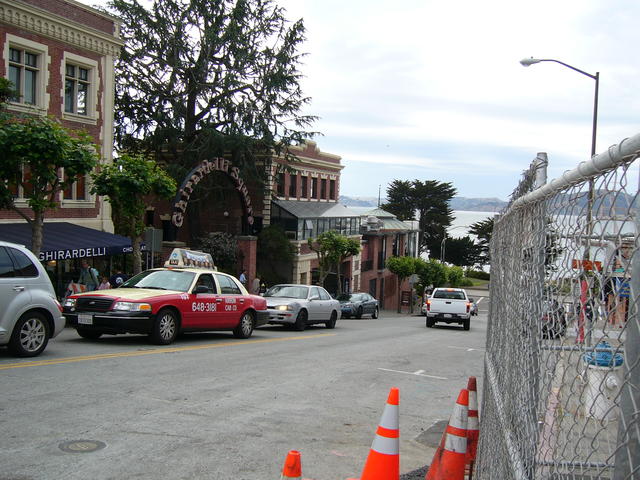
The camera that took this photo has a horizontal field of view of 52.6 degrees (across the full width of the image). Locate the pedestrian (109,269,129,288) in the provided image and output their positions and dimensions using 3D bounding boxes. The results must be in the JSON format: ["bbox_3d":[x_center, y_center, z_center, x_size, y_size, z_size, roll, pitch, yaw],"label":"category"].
[{"bbox_3d":[-6.257,1.675,20.042,0.550,1.500,0.420,1,3,-17],"label":"pedestrian"}]

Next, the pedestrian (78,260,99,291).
[{"bbox_3d":[-7.708,1.509,21.452,0.580,1.700,0.450,4,4,27],"label":"pedestrian"}]

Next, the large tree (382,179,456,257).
[{"bbox_3d":[16.606,-2.503,108.000,11.500,15.500,12.300,4,3,22],"label":"large tree"}]

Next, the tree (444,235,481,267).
[{"bbox_3d":[25.147,2.488,115.000,7.000,7.000,7.000,2,3,0],"label":"tree"}]

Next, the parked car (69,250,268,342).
[{"bbox_3d":[-2.847,1.112,13.396,1.980,1.860,5.380,1,-5,23],"label":"parked car"}]

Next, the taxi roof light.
[{"bbox_3d":[-2.721,0.429,13.842,0.460,0.390,1.330,1,-5,22],"label":"taxi roof light"}]

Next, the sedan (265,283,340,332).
[{"bbox_3d":[-0.701,2.177,21.288,1.770,1.400,4.750,2,-5,22],"label":"sedan"}]

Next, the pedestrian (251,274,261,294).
[{"bbox_3d":[-2.962,2.518,29.952,0.500,1.700,0.360,3,3,22],"label":"pedestrian"}]

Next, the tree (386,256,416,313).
[{"bbox_3d":[6.634,3.665,53.000,2.500,4.600,2.500,4,3,22],"label":"tree"}]

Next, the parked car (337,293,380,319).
[{"bbox_3d":[1.868,3.616,36.147,1.780,1.420,4.600,1,-5,23],"label":"parked car"}]

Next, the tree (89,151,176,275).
[{"bbox_3d":[-6.183,-0.165,21.453,2.800,5.250,2.800,3,3,21],"label":"tree"}]

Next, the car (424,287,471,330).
[{"bbox_3d":[5.671,2.982,28.266,1.800,1.700,5.200,2,-5,13],"label":"car"}]

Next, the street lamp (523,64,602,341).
[{"bbox_3d":[8.166,-1.389,22.197,2.700,9.900,0.350,4,3,22],"label":"street lamp"}]

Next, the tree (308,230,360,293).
[{"bbox_3d":[0.858,1.835,38.300,2.900,4.850,3.100,2,3,0],"label":"tree"}]

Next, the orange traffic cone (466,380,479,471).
[{"bbox_3d":[1.192,1.436,5.089,0.360,0.710,0.360,1,-5,23],"label":"orange traffic cone"}]

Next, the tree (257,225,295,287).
[{"bbox_3d":[-2.707,1.517,38.500,2.500,4.900,2.500,2,3,0],"label":"tree"}]

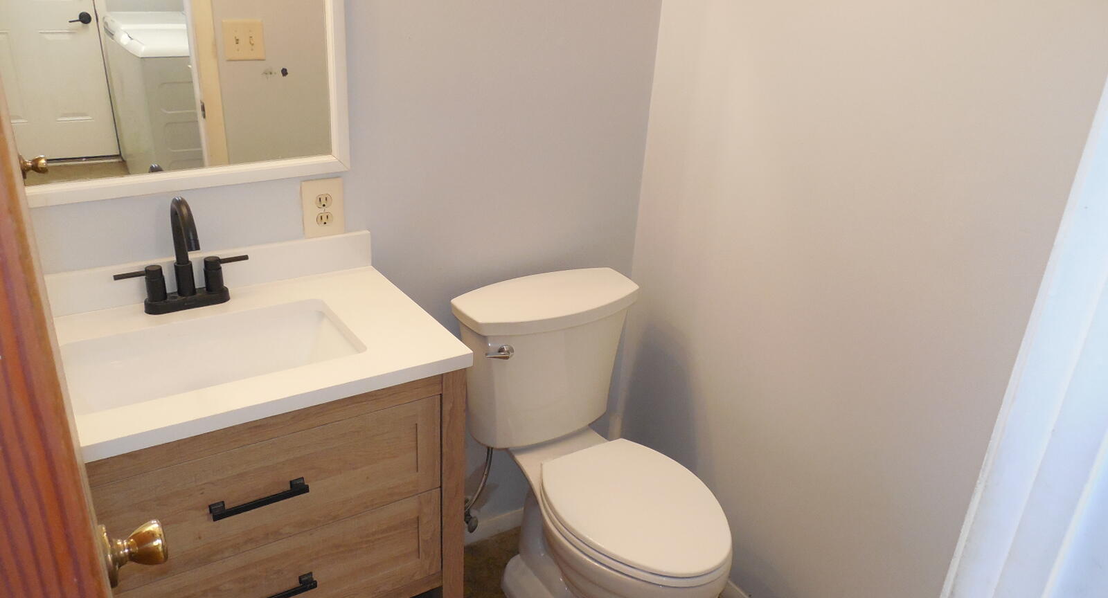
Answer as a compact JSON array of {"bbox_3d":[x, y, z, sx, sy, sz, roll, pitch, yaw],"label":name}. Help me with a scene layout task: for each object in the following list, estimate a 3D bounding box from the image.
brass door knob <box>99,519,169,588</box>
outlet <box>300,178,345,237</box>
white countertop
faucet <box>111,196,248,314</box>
[{"bbox_3d":[-0.425,0.253,0.809,0.060,0.069,0.069,-12,28,-32],"label":"brass door knob"},{"bbox_3d":[-0.472,-0.183,1.645,0.085,0.128,0.009,-12,28,-32],"label":"outlet"},{"bbox_3d":[-0.587,0.053,1.365,0.759,0.101,0.470,-12,28,-32],"label":"white countertop"},{"bbox_3d":[-0.651,-0.074,1.424,0.232,0.224,0.173,-12,28,-32],"label":"faucet"}]

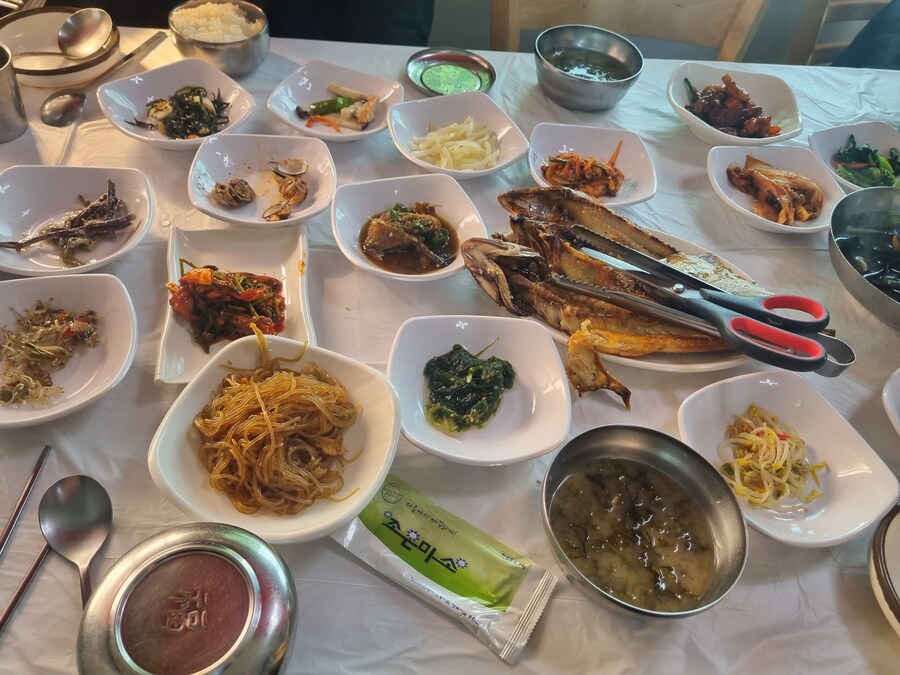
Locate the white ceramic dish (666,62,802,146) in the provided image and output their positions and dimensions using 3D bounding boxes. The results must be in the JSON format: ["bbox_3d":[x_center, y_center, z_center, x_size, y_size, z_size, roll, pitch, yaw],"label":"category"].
[{"bbox_3d":[0.327,-0.261,0.803,0.155,0.045,0.155,9,50,1],"label":"white ceramic dish"}]

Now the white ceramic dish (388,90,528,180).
[{"bbox_3d":[0.008,-0.201,0.702,0.130,0.038,0.130,-19,55,-22],"label":"white ceramic dish"}]

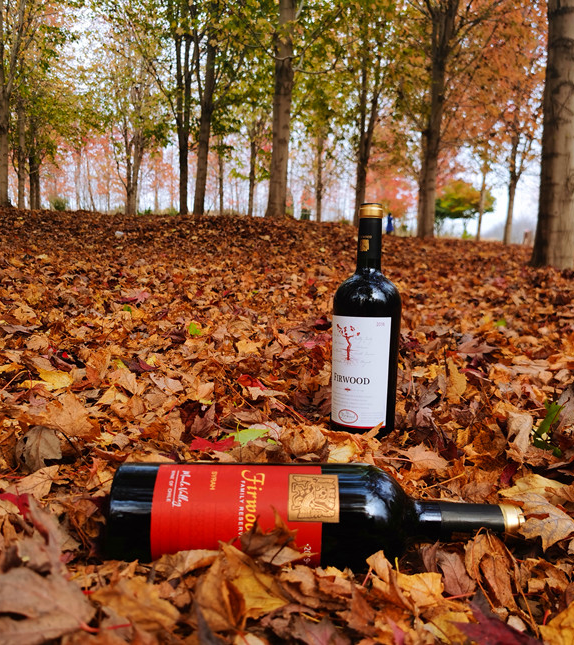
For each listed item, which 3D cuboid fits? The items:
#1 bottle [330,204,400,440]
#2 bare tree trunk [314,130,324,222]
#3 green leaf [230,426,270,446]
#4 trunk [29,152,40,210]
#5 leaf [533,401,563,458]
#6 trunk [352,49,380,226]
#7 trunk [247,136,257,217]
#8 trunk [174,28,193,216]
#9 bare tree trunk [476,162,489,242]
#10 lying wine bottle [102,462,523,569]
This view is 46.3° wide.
[{"bbox_3d":[0.101,0.001,0.850,0.086,0.299,0.086,2,6,0],"label":"bottle"},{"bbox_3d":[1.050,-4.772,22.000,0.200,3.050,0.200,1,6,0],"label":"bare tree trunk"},{"bbox_3d":[-0.046,0.137,0.800,0.056,0.018,0.050,1,6,0],"label":"green leaf"},{"bbox_3d":[-7.152,-3.994,19.000,0.280,1.700,0.250,1,6,0],"label":"trunk"},{"bbox_3d":[0.315,0.128,0.810,0.045,0.052,0.050,4,7,22],"label":"leaf"},{"bbox_3d":[1.512,-3.566,13.000,0.420,3.500,0.320,1,6,0],"label":"trunk"},{"bbox_3d":[-1.131,-4.772,22.000,0.210,2.650,0.210,1,6,0],"label":"trunk"},{"bbox_3d":[-2.006,-3.876,13.000,0.360,3.700,0.280,1,6,0],"label":"trunk"},{"bbox_3d":[6.703,-4.183,23.000,0.190,2.750,0.190,3,6,0],"label":"bare tree trunk"},{"bbox_3d":[0.024,0.149,0.503,0.301,0.080,0.080,1,-16,0],"label":"lying wine bottle"}]

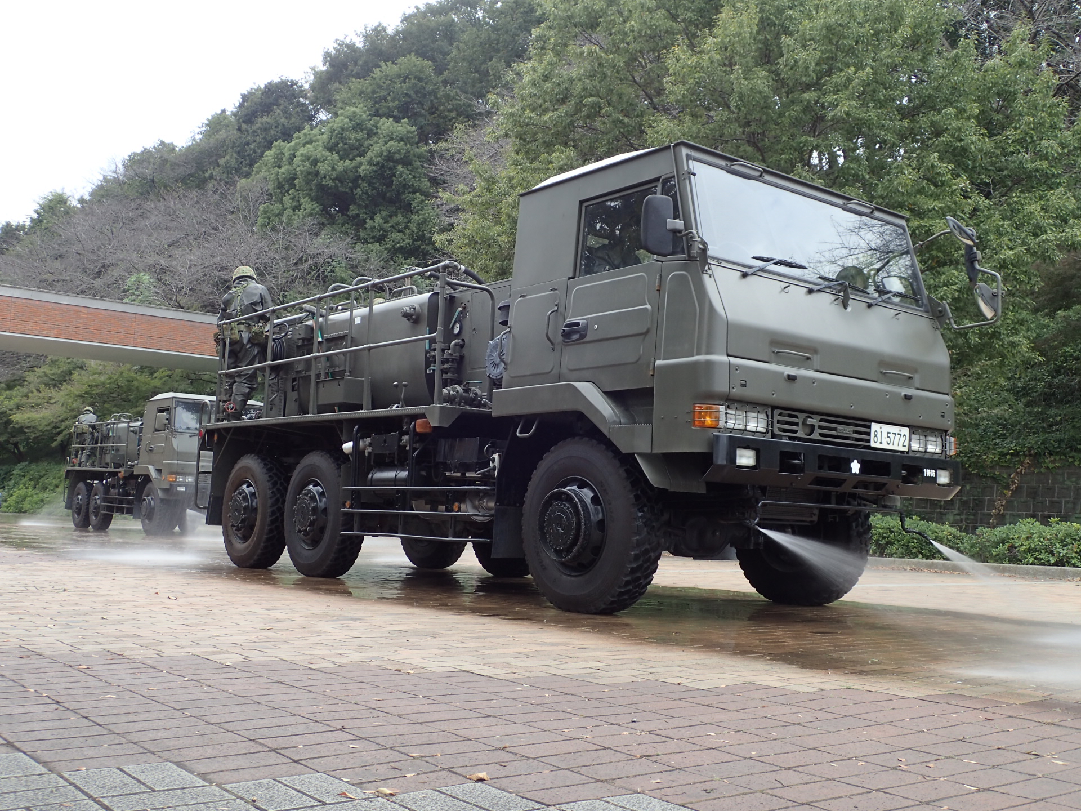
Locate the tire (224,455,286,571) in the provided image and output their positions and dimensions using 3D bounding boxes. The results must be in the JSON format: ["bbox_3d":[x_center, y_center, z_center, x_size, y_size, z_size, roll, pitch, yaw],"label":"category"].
[{"bbox_3d":[-2.658,0.999,10.310,0.290,1.074,1.074,7,-7,-39],"label":"tire"}]

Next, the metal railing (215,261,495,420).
[{"bbox_3d":[-1.780,-0.413,9.568,0.540,1.040,3.920,7,-7,-39],"label":"metal railing"}]

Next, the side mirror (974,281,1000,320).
[{"bbox_3d":[3.098,-0.725,7.600,0.075,0.240,0.180,-22,-4,2],"label":"side mirror"}]

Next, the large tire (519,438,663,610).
[{"bbox_3d":[0.308,0.744,6.740,0.290,1.074,1.074,7,-7,-39],"label":"large tire"}]

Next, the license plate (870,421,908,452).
[{"bbox_3d":[2.224,0.202,6.949,0.405,0.153,0.015,7,-7,-39],"label":"license plate"}]

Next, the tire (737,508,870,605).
[{"bbox_3d":[1.933,0.931,8.084,0.290,1.074,1.074,7,-7,-39],"label":"tire"}]

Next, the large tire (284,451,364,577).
[{"bbox_3d":[-1.828,0.928,9.317,0.290,1.074,1.074,7,-7,-39],"label":"large tire"}]

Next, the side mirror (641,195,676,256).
[{"bbox_3d":[0.639,-0.977,5.952,0.168,0.318,0.080,4,-6,-22],"label":"side mirror"}]

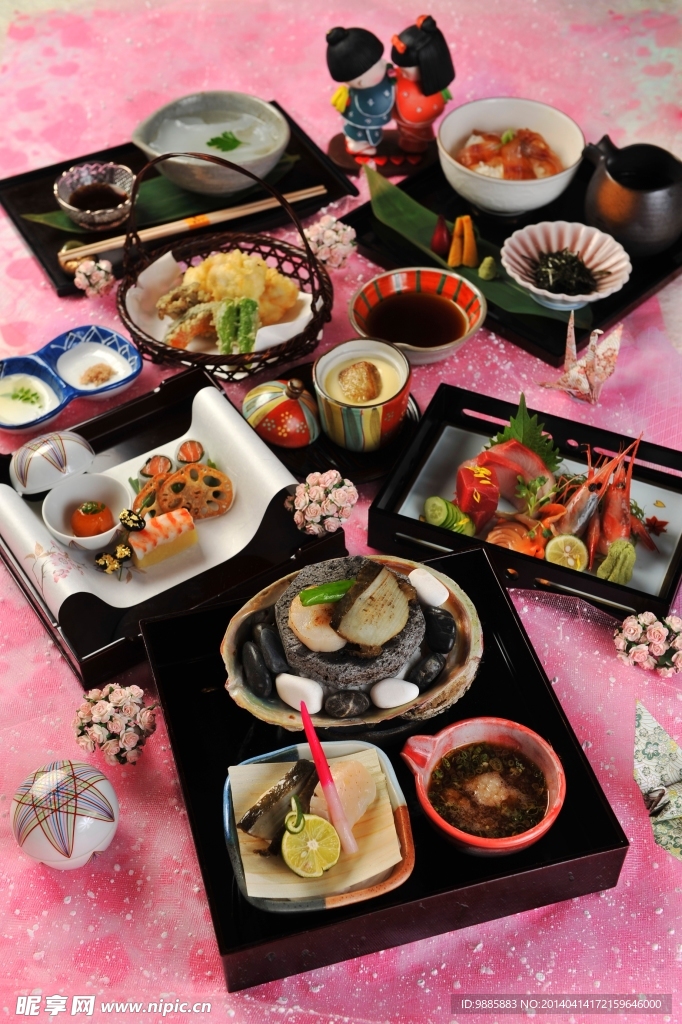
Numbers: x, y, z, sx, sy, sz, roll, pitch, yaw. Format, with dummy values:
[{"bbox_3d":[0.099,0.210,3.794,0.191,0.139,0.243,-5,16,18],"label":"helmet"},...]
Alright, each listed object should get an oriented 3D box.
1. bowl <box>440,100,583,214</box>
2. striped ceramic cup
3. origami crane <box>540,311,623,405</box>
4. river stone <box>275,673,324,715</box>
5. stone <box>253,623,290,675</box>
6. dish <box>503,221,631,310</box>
[{"bbox_3d":[0.151,-0.311,1.335,0.131,0.061,0.131,0,47,0],"label":"bowl"},{"bbox_3d":[0.015,-0.082,1.085,0.071,0.059,0.071,0,47,0],"label":"striped ceramic cup"},{"bbox_3d":[0.193,-0.122,1.174,0.066,0.058,0.047,-28,53,-23],"label":"origami crane"},{"bbox_3d":[-0.026,0.115,0.938,0.034,0.017,0.025,34,56,28],"label":"river stone"},{"bbox_3d":[-0.043,0.085,0.925,0.016,0.019,0.035,-20,50,-17],"label":"stone"},{"bbox_3d":[0.183,-0.194,1.206,0.105,0.032,0.105,0,47,0],"label":"dish"}]

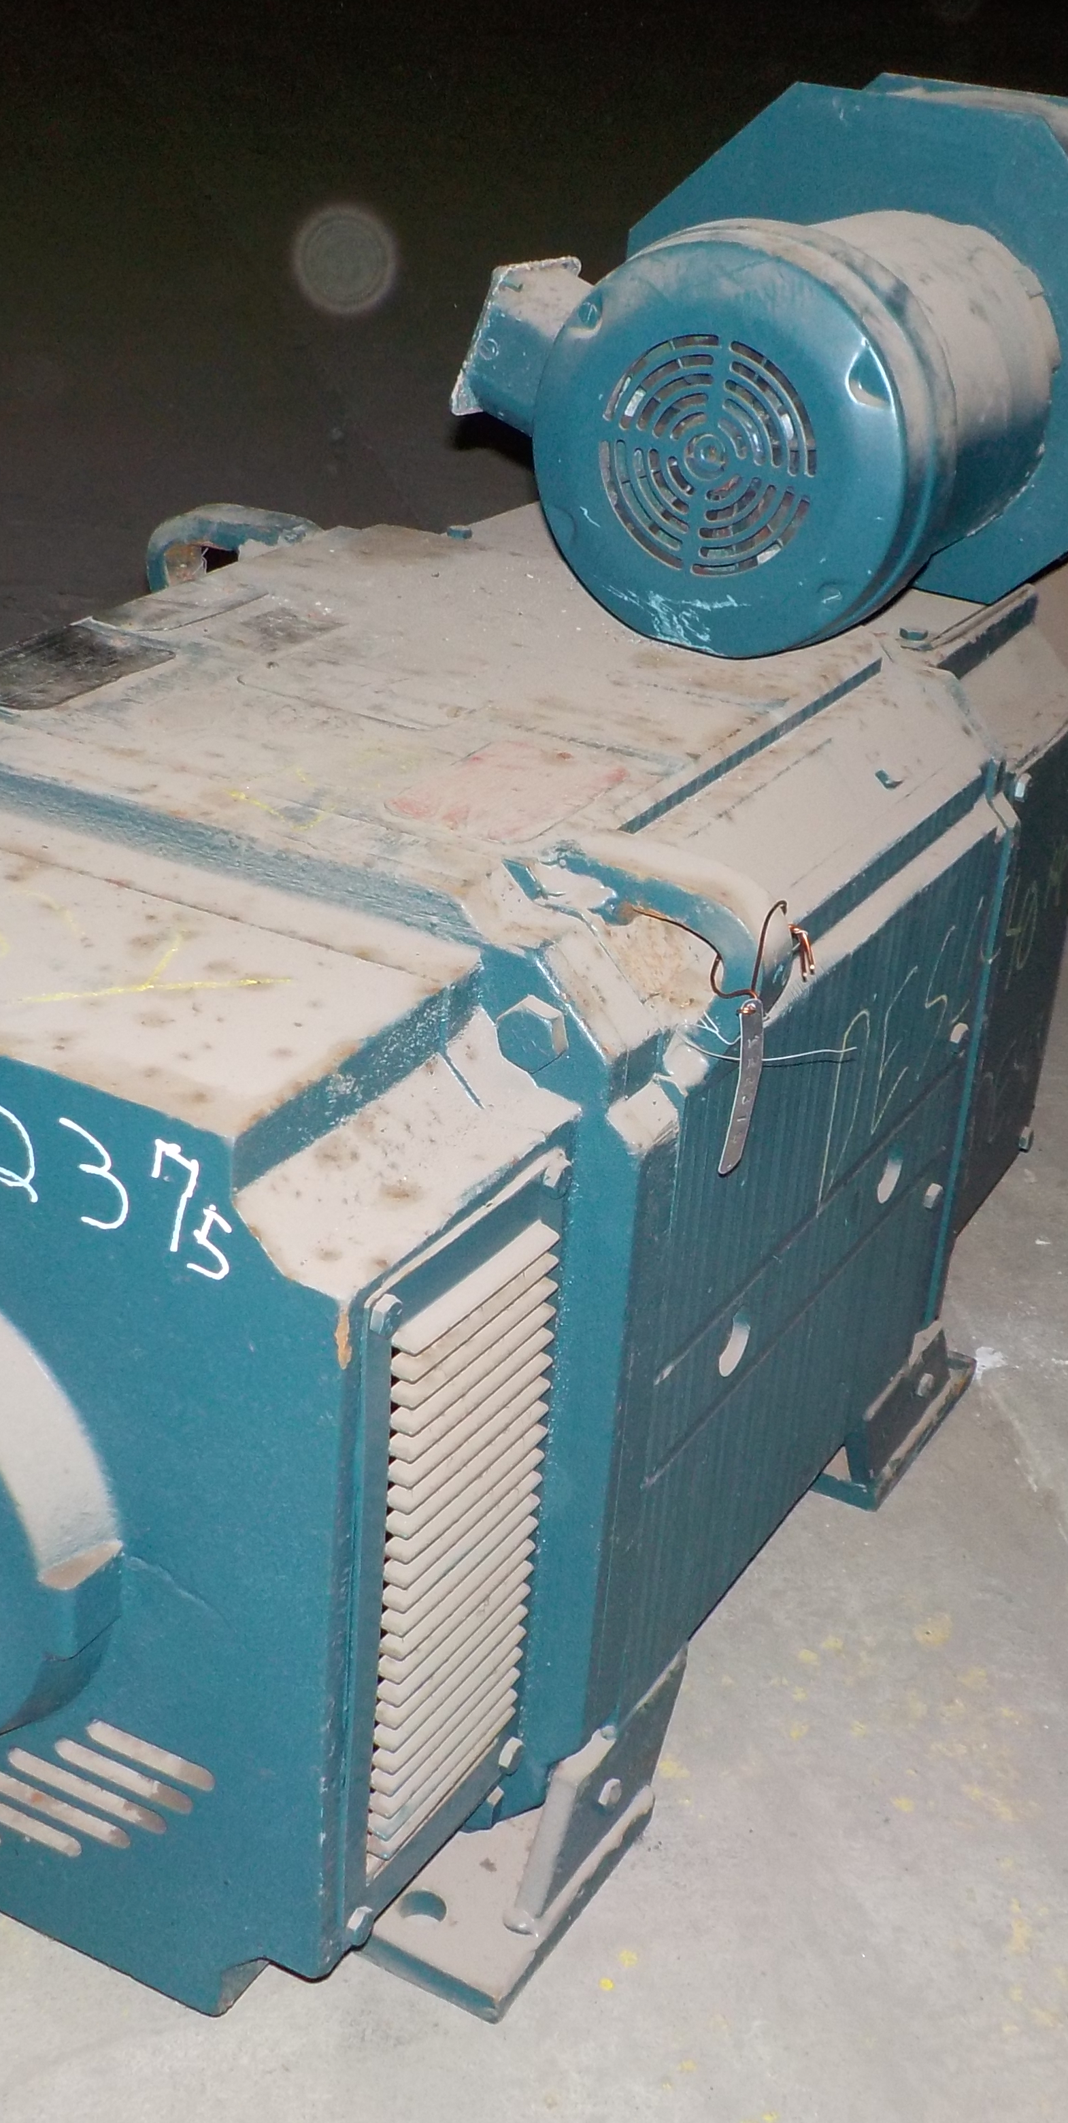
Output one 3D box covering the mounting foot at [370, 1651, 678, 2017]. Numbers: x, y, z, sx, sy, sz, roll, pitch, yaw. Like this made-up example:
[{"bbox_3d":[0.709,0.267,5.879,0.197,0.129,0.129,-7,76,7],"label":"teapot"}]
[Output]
[{"bbox_3d":[-0.007,0.326,1.099,0.084,0.072,0.182,17,28,25],"label":"mounting foot"}]

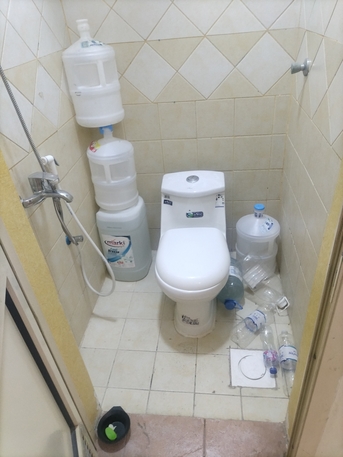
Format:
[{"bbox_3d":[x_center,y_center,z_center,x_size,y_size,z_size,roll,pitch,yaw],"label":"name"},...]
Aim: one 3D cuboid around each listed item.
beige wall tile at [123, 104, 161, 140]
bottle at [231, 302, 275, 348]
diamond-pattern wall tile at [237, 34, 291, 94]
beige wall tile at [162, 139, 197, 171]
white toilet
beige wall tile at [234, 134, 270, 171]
[{"bbox_3d":[-0.167,-0.590,1.921,0.201,0.201,0.010,-1,34,8],"label":"beige wall tile"},{"bbox_3d":[0.441,0.496,1.802,0.088,0.088,0.325,24,45,36],"label":"bottle"},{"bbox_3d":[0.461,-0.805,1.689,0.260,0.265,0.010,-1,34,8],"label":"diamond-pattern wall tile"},{"bbox_3d":[0.054,-0.422,2.007,0.201,0.201,0.010,-1,34,8],"label":"beige wall tile"},{"bbox_3d":[0.127,0.130,1.854,0.370,0.624,0.709,-1,34,7],"label":"white toilet"},{"bbox_3d":[0.459,-0.427,1.948,0.200,0.200,0.010,-1,35,8],"label":"beige wall tile"}]

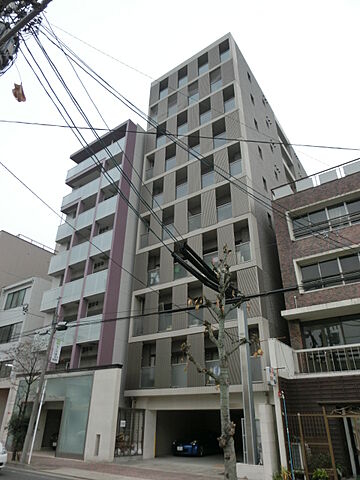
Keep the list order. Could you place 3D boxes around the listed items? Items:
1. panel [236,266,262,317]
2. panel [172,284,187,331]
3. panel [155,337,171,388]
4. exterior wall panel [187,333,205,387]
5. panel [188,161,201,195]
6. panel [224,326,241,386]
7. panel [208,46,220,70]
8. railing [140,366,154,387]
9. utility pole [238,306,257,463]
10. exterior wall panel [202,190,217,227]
[{"bbox_3d":[3.364,2.624,16.477,0.928,2.522,0.120,-17,-34,29],"label":"panel"},{"bbox_3d":[0.052,3.714,18.410,1.007,2.408,0.120,-17,-34,29],"label":"panel"},{"bbox_3d":[-0.796,6.250,16.997,0.960,2.448,0.100,-18,-34,31],"label":"panel"},{"bbox_3d":[0.810,5.727,16.002,0.933,2.448,0.100,-18,-34,31],"label":"exterior wall panel"},{"bbox_3d":[0.973,-4.294,22.758,1.020,2.551,0.100,-18,-35,30],"label":"panel"},{"bbox_3d":[2.522,5.380,15.562,1.010,2.494,0.120,-17,-34,29],"label":"panel"},{"bbox_3d":[2.819,-14.522,26.625,1.010,2.522,0.120,-17,-34,29],"label":"panel"},{"bbox_3d":[-1.735,7.486,18.075,0.998,1.120,0.080,-18,-35,30],"label":"railing"},{"bbox_3d":[2.882,6.013,14.584,0.300,6.772,0.300,-18,-35,30],"label":"utility pole"},{"bbox_3d":[1.793,-1.940,20.277,1.020,2.522,0.120,-17,-34,29],"label":"exterior wall panel"}]

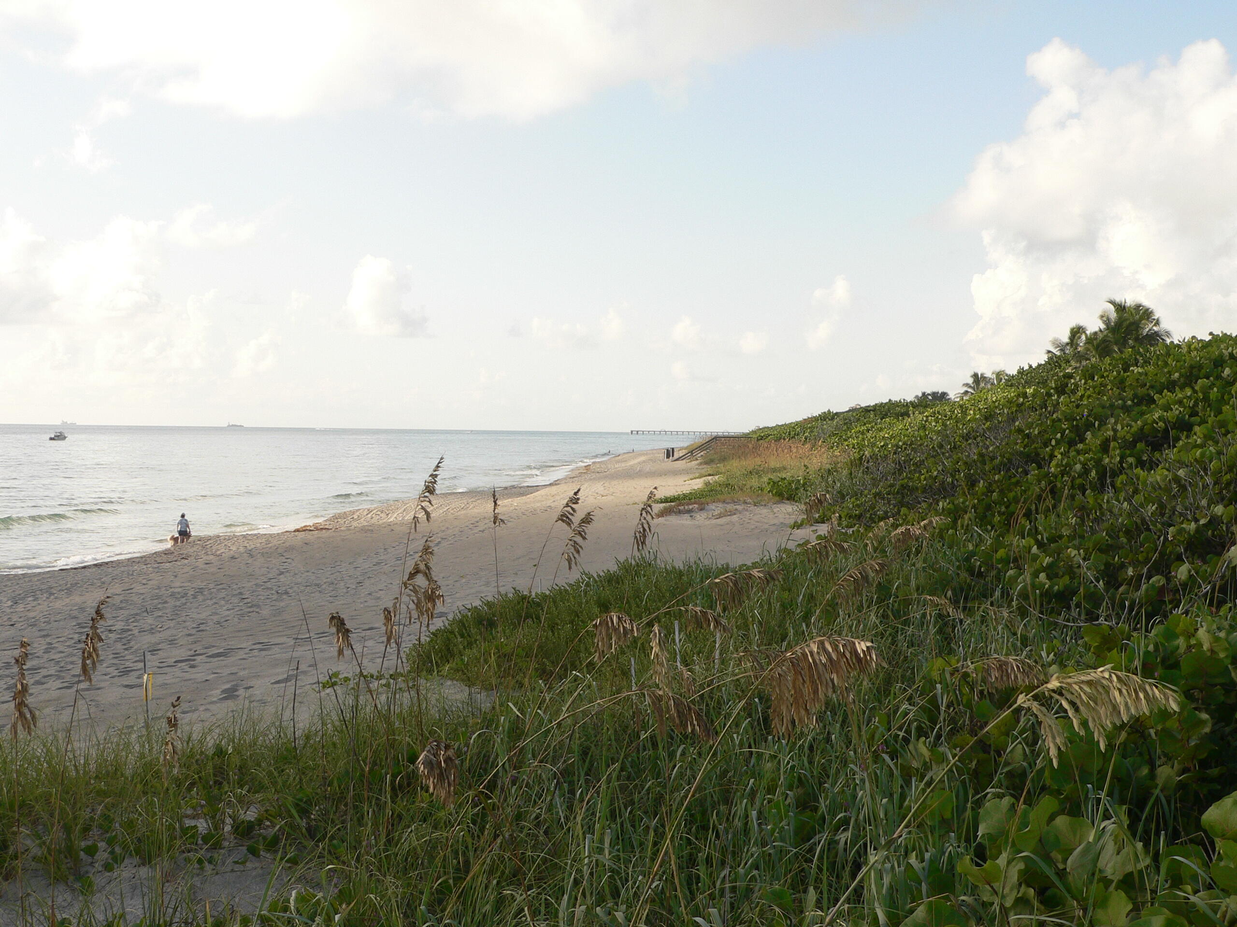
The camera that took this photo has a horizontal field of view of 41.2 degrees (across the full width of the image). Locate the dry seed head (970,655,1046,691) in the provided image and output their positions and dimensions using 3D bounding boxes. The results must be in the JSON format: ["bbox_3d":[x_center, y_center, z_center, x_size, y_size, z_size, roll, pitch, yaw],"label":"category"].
[{"bbox_3d":[1.232,0.666,5.200,0.236,0.113,0.120,1,1,13],"label":"dry seed head"}]

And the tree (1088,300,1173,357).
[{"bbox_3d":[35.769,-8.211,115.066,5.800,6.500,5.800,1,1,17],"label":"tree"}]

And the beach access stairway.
[{"bbox_3d":[9.945,-1.549,170.000,8.300,2.900,1.900,1,1,3],"label":"beach access stairway"}]

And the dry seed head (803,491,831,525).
[{"bbox_3d":[1.298,0.289,10.800,0.178,0.215,0.160,1,1,7],"label":"dry seed head"}]

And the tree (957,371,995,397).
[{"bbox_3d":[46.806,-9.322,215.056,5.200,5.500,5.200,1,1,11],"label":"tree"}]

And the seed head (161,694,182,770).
[{"bbox_3d":[-1.958,1.181,7.200,0.095,0.325,0.095,0,1,-15],"label":"seed head"}]

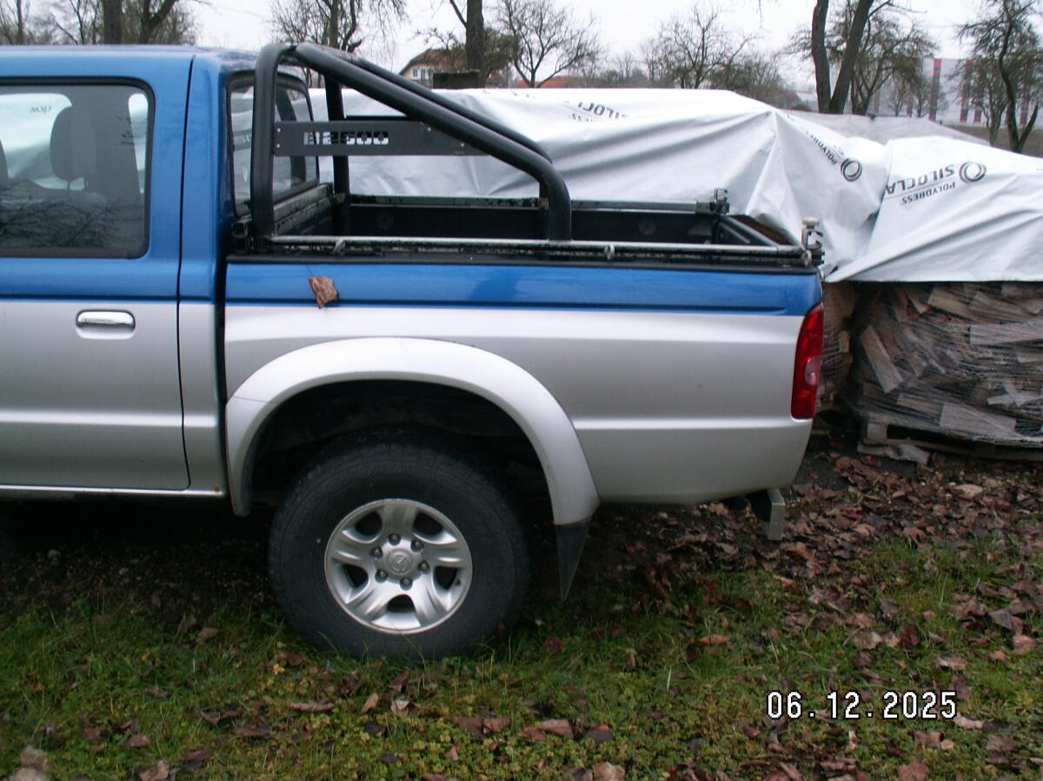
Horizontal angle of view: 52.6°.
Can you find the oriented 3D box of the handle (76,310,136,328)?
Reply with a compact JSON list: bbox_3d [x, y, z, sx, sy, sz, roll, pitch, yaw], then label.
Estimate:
[{"bbox_3d":[-1.088,-0.185,2.764,0.152,0.050,0.045,1,15,0],"label":"handle"}]

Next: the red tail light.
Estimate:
[{"bbox_3d":[0.775,-0.093,2.886,0.094,0.322,0.140,1,15,0],"label":"red tail light"}]

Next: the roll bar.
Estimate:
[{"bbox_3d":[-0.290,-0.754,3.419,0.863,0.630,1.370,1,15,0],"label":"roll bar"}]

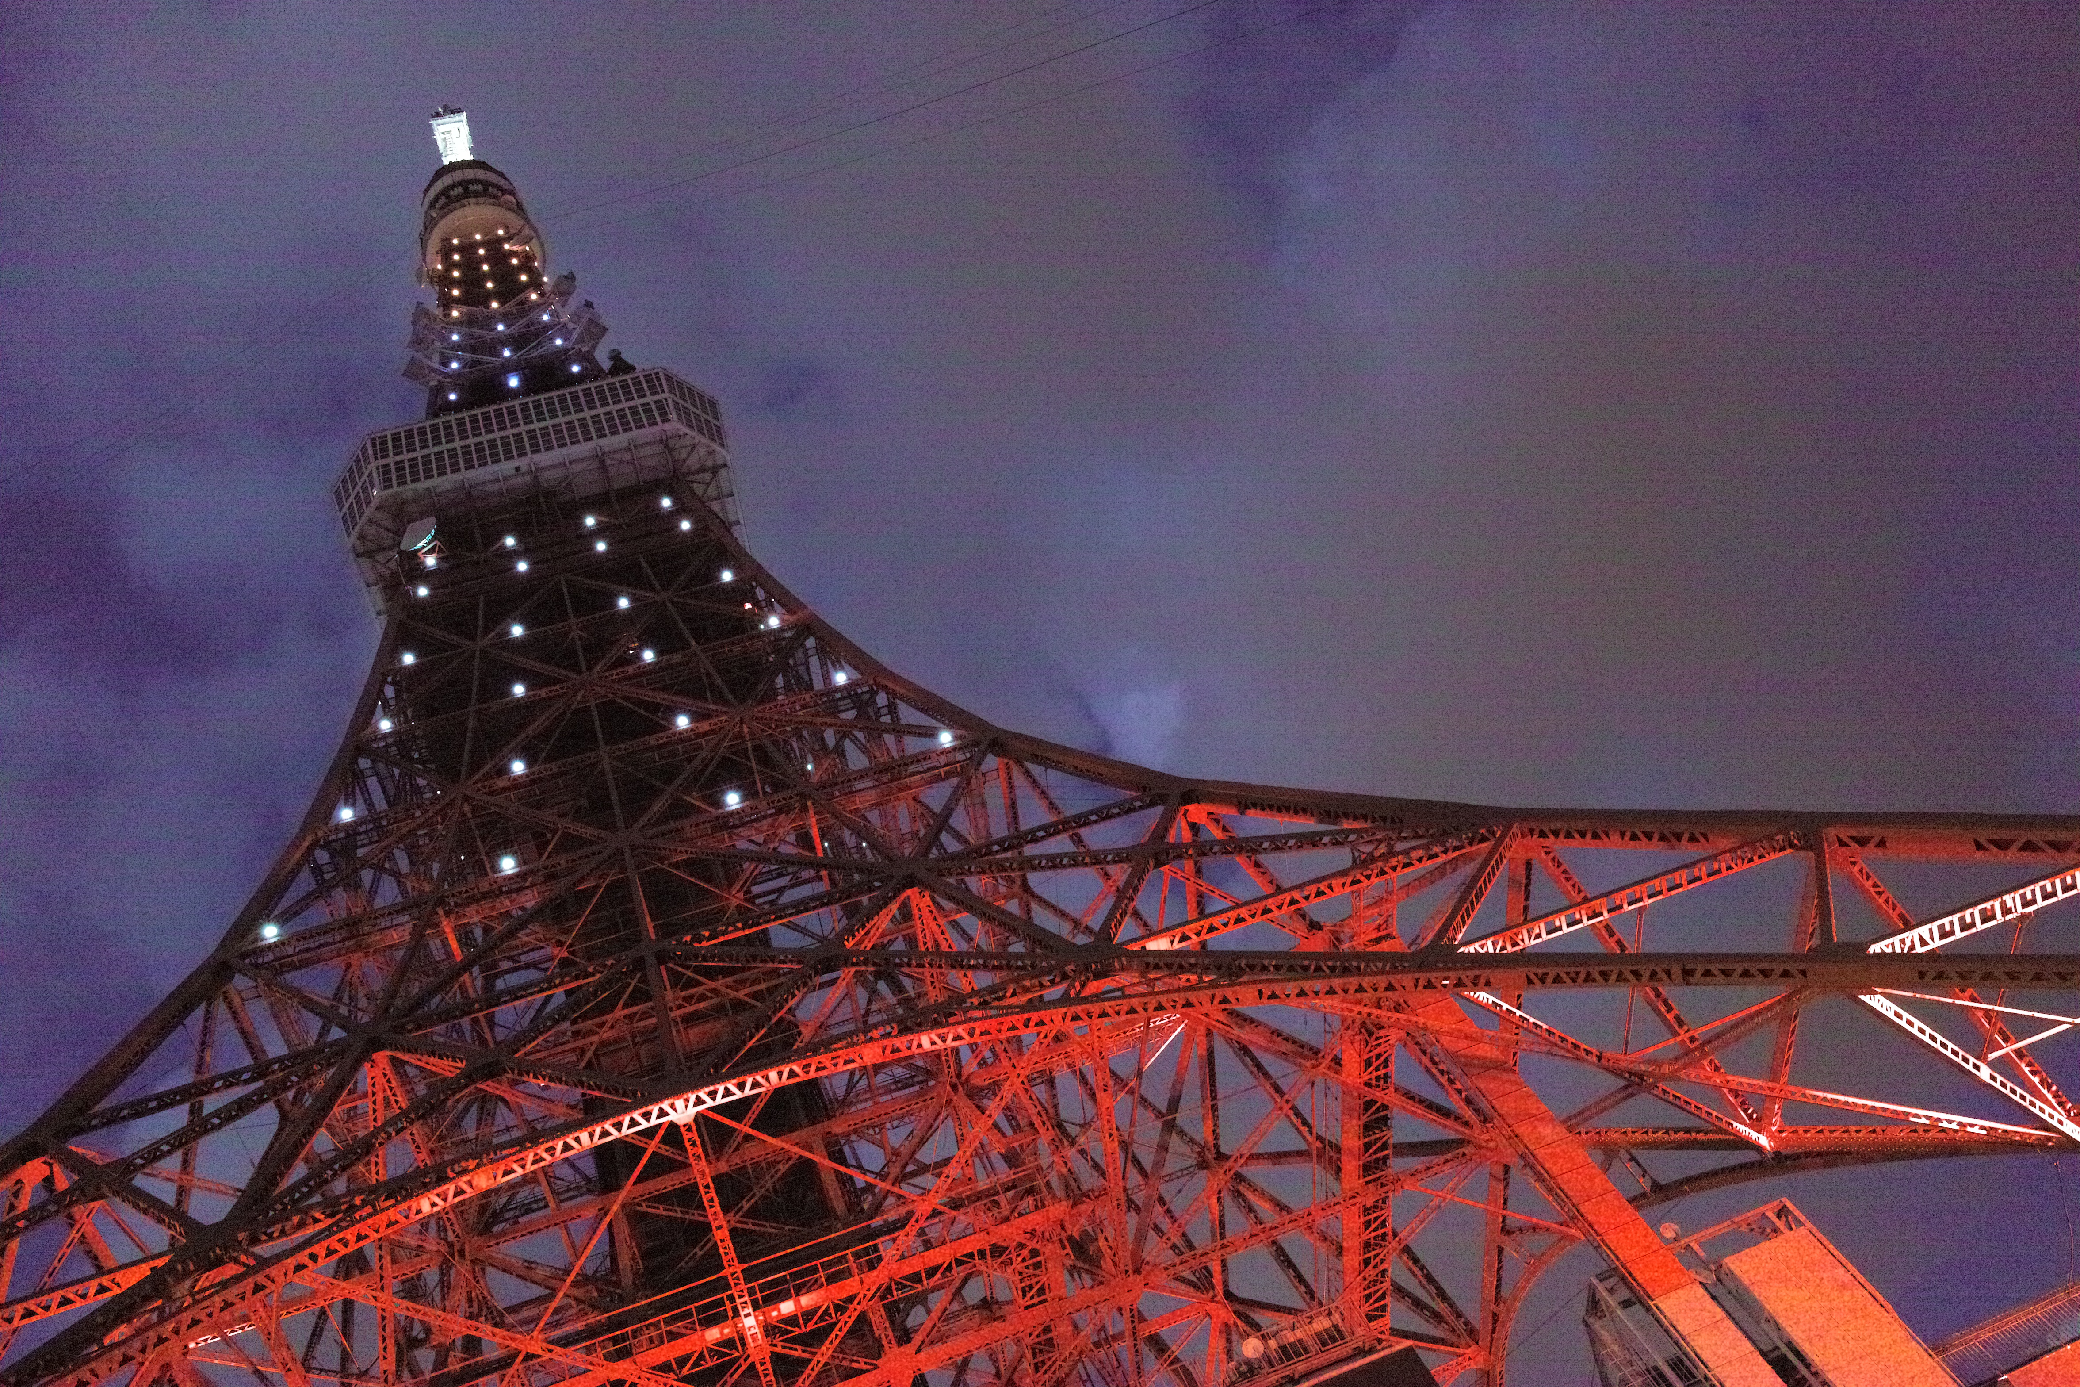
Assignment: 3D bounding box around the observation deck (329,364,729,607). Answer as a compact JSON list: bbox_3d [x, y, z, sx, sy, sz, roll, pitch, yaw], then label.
[{"bbox_3d":[-37.325,-7.681,129.719,30.040,10.280,30.040,-16,-56,-14],"label":"observation deck"}]

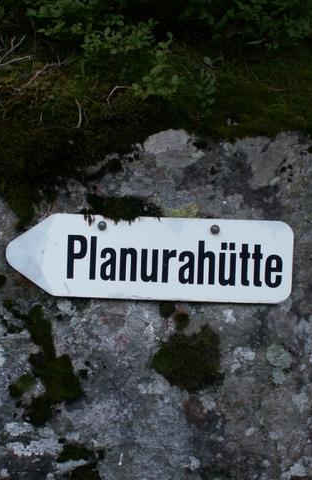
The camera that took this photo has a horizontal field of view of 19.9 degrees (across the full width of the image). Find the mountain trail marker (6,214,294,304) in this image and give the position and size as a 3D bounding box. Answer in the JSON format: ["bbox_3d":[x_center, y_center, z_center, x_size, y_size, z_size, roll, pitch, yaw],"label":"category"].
[{"bbox_3d":[-0.009,0.027,1.310,0.424,0.122,0.010,2,2,1],"label":"mountain trail marker"}]

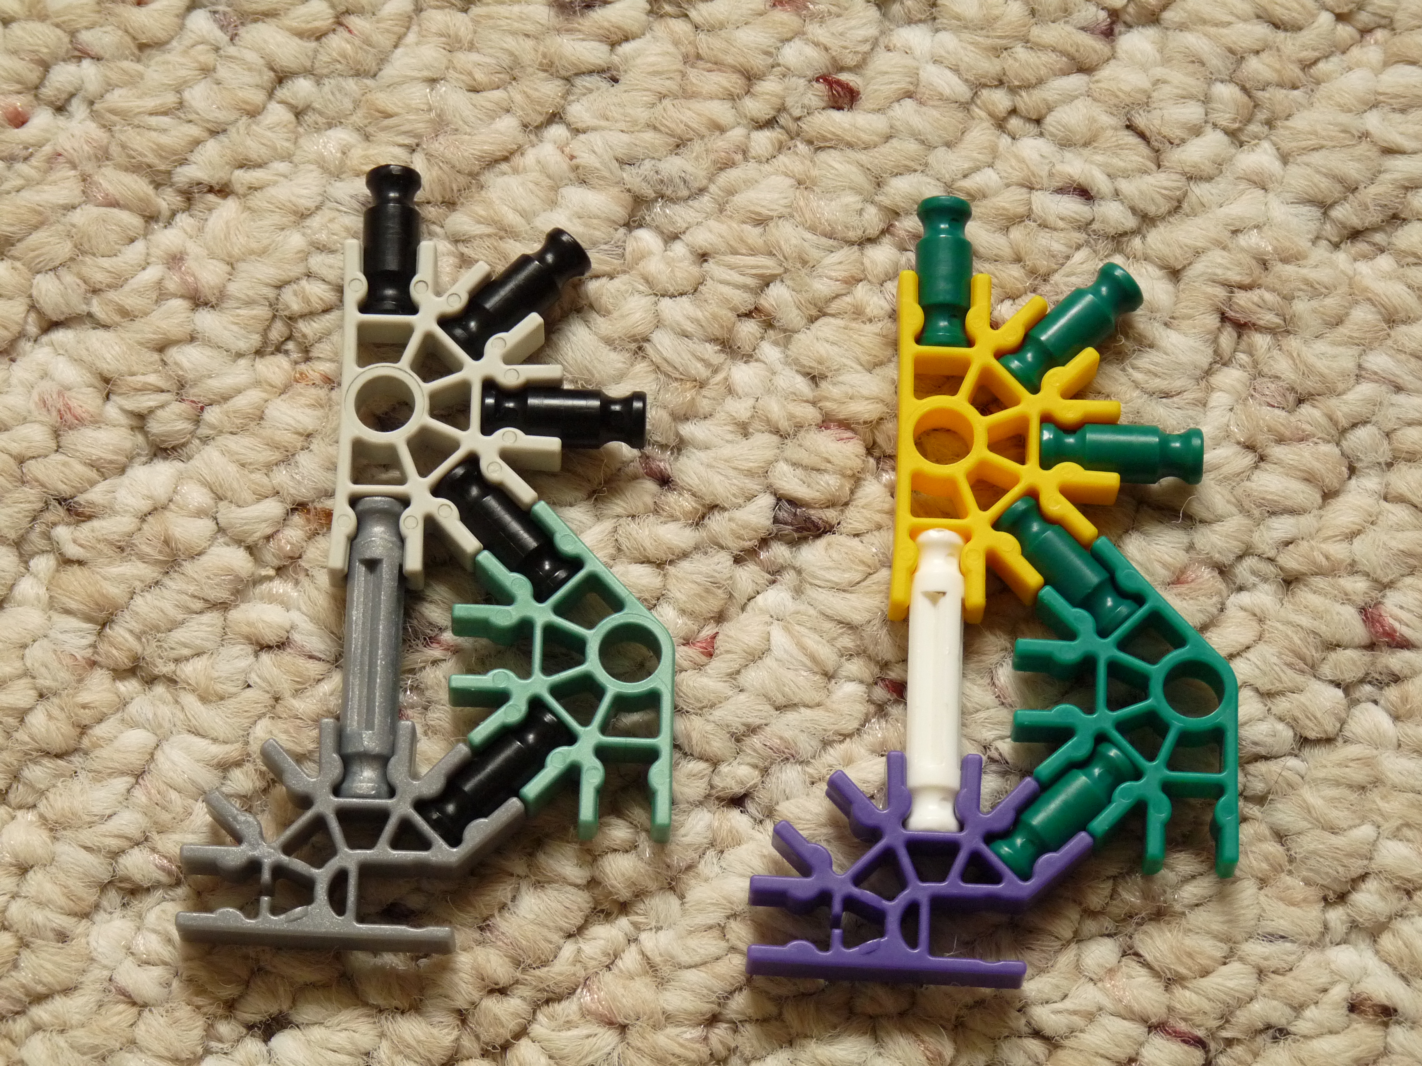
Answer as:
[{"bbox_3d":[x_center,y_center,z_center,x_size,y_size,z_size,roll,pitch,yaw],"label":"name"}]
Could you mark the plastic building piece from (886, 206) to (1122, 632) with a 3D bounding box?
[{"bbox_3d":[0.031,-0.010,0.595,0.023,0.006,0.040,2,70,0],"label":"plastic building piece"}]

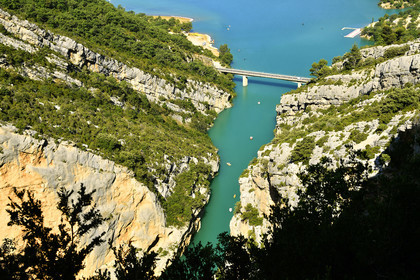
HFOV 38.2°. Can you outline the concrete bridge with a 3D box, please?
[{"bbox_3d":[53.172,-58.923,601.672,102.000,12.500,9.800,10,23,25],"label":"concrete bridge"}]

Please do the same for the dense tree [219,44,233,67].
[{"bbox_3d":[16.339,-89.074,639.434,14.300,21.900,13.000,0,20,0],"label":"dense tree"}]

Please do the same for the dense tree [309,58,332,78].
[{"bbox_3d":[103.875,-67.213,570.232,21.900,17.300,19.900,0,20,0],"label":"dense tree"}]

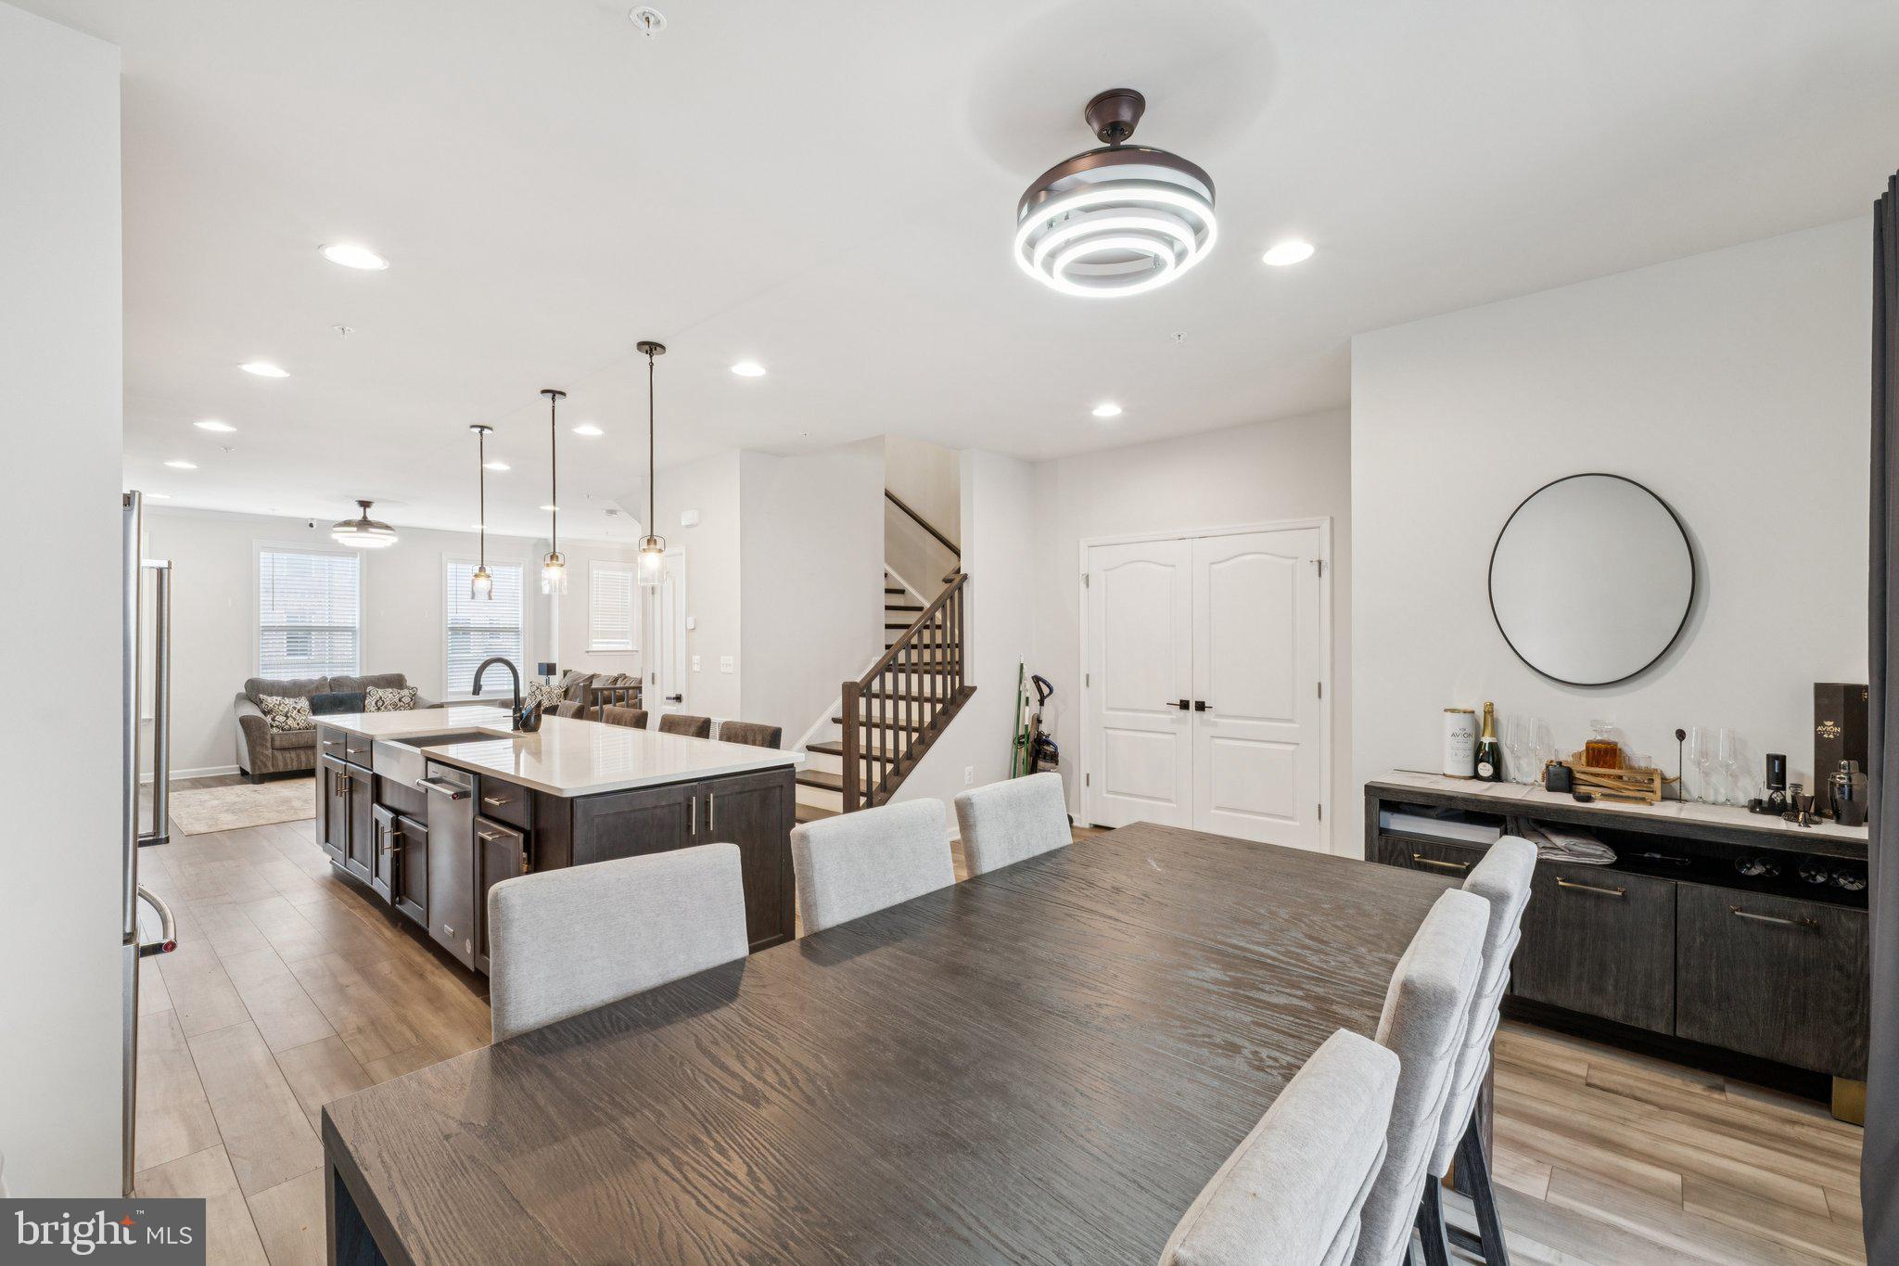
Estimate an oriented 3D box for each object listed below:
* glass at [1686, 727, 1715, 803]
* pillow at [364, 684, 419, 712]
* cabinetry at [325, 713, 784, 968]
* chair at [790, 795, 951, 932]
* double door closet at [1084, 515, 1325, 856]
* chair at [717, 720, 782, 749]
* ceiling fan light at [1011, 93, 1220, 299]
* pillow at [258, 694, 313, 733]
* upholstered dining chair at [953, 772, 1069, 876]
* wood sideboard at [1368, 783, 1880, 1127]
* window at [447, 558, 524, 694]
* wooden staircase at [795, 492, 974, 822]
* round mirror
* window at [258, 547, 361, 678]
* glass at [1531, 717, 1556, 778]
[{"bbox_3d":[2.585,0.461,2.721,0.072,0.250,0.072,0,0,41],"label":"glass"},{"bbox_3d":[-6.201,0.785,8.803,0.150,0.400,0.470,-20,-13,39],"label":"pillow"},{"bbox_3d":[-2.284,0.977,4.135,3.494,0.910,1.047,0,0,41],"label":"cabinetry"},{"bbox_3d":[-0.005,0.951,1.919,0.610,0.945,0.480,0,0,44],"label":"chair"},{"bbox_3d":[1.605,0.376,5.248,1.700,2.110,0.100,0,0,41],"label":"double door closet"},{"bbox_3d":[-1.197,0.948,3.983,0.470,0.970,0.550,0,0,41],"label":"chair"},{"bbox_3d":[0.416,-1.130,1.990,0.510,0.410,0.510,0,0,0],"label":"ceiling fan light"},{"bbox_3d":[-6.624,0.801,7.912,0.150,0.400,0.430,-24,-11,24],"label":"pillow"},{"bbox_3d":[0.397,0.968,2.472,0.620,0.930,0.490,0,0,41],"label":"upholstered dining chair"},{"bbox_3d":[2.314,1.019,2.845,1.390,0.835,0.407,0,0,41],"label":"wood sideboard"},{"bbox_3d":[-5.946,-0.047,10.137,0.100,1.760,0.916,0,0,41],"label":"window"},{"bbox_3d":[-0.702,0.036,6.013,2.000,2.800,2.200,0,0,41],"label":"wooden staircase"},{"bbox_3d":[2.373,-0.197,2.953,0.595,0.793,0.030,0,0,41],"label":"round mirror"},{"bbox_3d":[-7.105,-0.043,8.798,0.100,1.745,0.910,0,0,41],"label":"window"},{"bbox_3d":[2.293,0.469,3.069,0.077,0.250,0.077,0,0,41],"label":"glass"}]

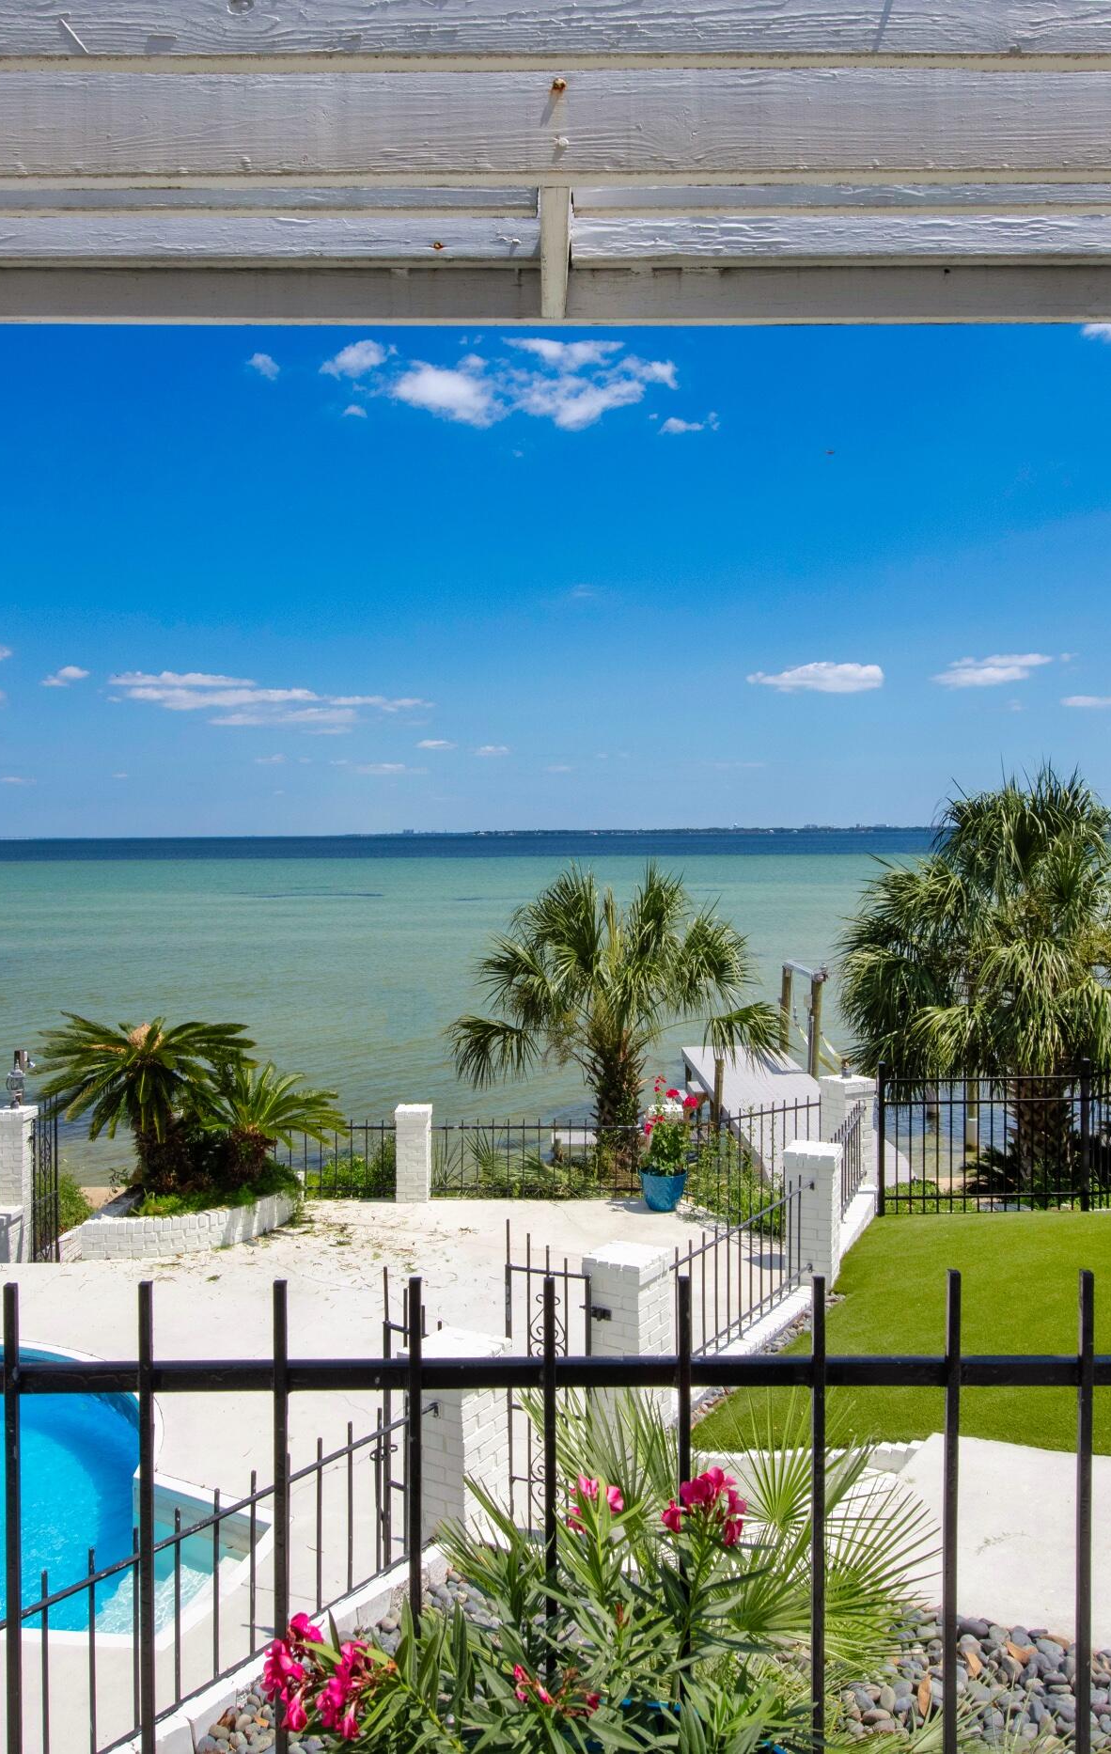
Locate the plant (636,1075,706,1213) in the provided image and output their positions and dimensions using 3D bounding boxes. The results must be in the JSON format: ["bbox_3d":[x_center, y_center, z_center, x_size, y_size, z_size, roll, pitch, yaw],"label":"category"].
[{"bbox_3d":[1.188,2.733,13.450,0.715,1.388,0.650,0,2,0],"label":"plant"}]

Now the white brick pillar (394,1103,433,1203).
[{"bbox_3d":[-1.470,2.914,13.789,0.350,0.950,0.350,0,2,0],"label":"white brick pillar"}]

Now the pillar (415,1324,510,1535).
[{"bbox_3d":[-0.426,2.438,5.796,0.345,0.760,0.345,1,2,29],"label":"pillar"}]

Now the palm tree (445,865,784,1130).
[{"bbox_3d":[0.710,1.673,15.400,3.947,3.587,3.700,0,2,0],"label":"palm tree"}]

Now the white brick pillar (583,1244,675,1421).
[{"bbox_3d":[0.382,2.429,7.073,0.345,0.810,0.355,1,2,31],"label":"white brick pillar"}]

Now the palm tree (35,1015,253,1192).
[{"bbox_3d":[-3.940,2.194,12.700,2.104,1.688,2.050,0,2,0],"label":"palm tree"}]

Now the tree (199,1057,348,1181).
[{"bbox_3d":[-2.792,2.390,12.900,1.492,1.230,1.500,0,2,0],"label":"tree"}]

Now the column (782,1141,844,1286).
[{"bbox_3d":[1.790,2.304,9.015,0.345,0.880,0.345,1,2,27],"label":"column"}]

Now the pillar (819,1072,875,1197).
[{"bbox_3d":[2.516,2.196,11.337,0.330,0.930,0.330,-1,2,-28],"label":"pillar"}]

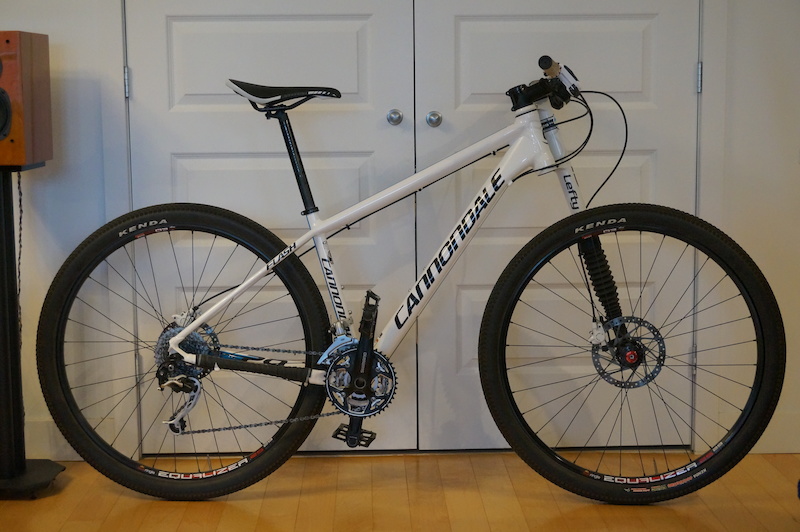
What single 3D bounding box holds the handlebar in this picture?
[{"bbox_3d":[0.328,-0.417,2.737,0.155,0.115,0.650,0,4,3],"label":"handlebar"}]

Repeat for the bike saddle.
[{"bbox_3d":[-0.276,-0.411,2.774,0.270,0.078,0.137,0,4,3],"label":"bike saddle"}]

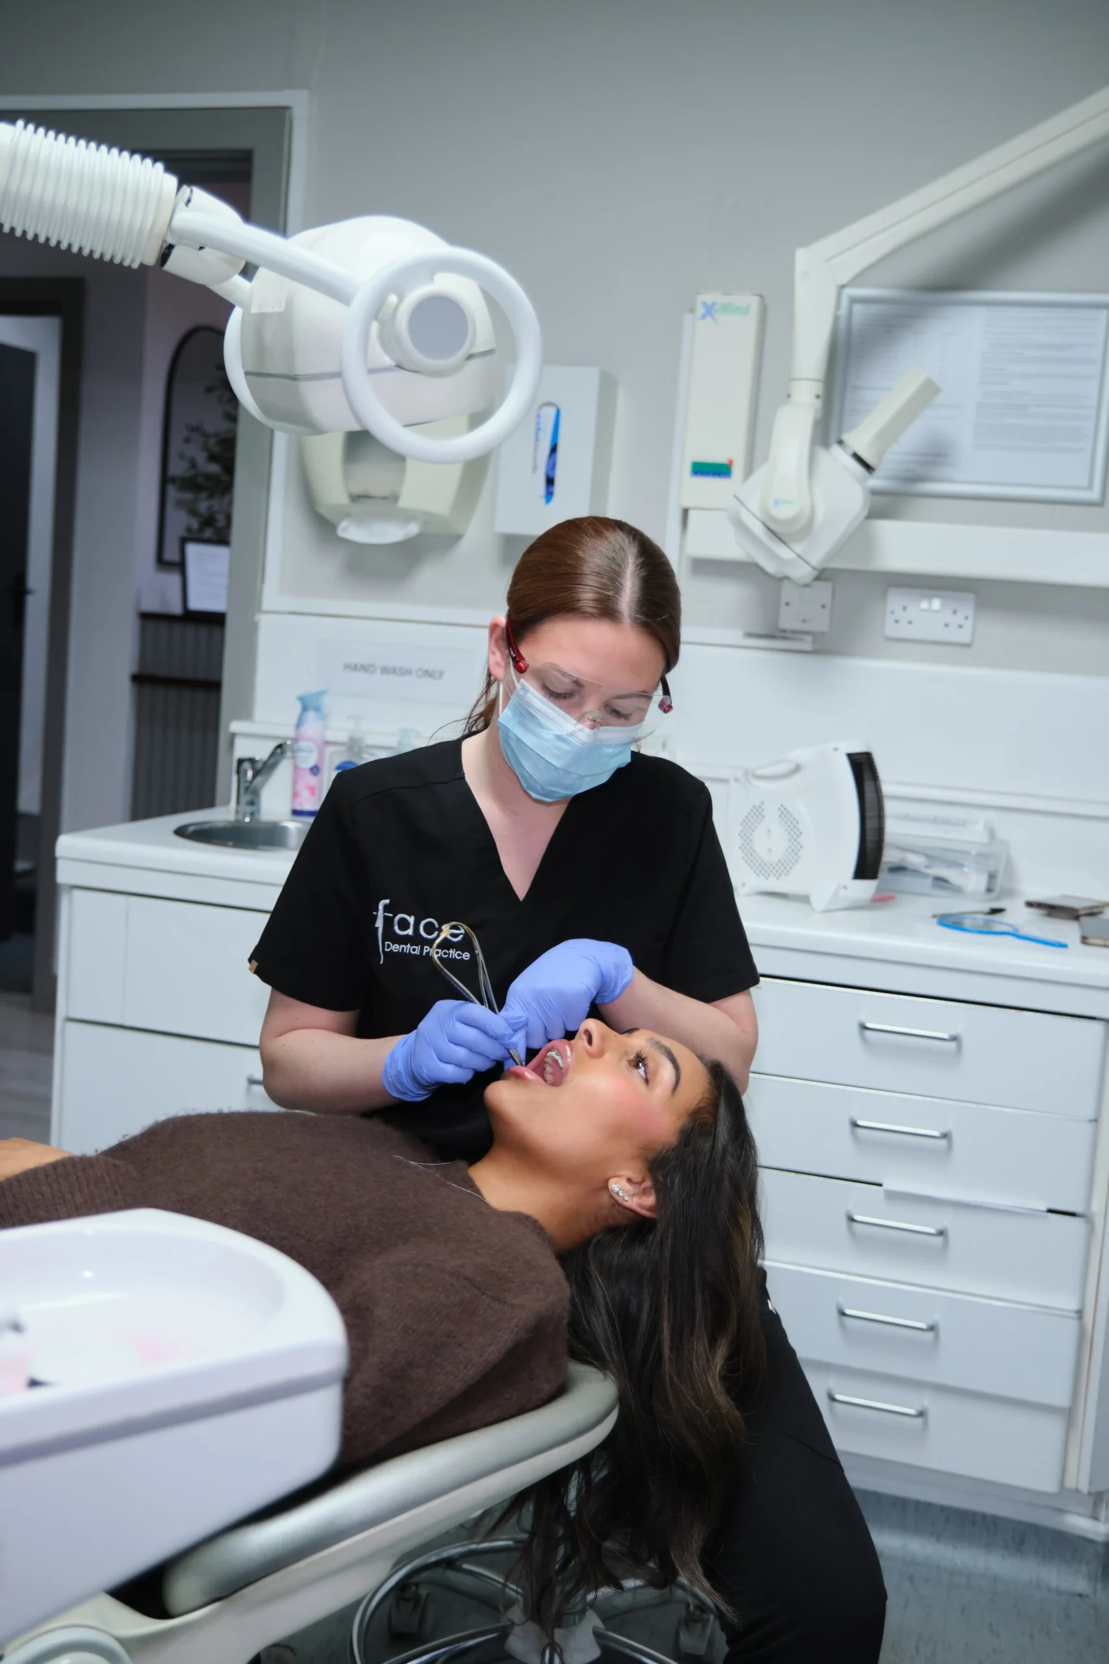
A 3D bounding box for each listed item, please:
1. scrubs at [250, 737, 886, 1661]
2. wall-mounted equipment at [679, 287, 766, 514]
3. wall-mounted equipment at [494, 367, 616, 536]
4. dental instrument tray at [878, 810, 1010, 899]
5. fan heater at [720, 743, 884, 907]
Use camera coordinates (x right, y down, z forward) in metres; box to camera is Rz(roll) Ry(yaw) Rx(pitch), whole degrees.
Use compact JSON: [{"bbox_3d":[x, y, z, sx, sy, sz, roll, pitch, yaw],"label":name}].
[{"bbox_3d":[-0.009,0.415,1.690,0.600,1.000,0.530,4,7,-5],"label":"scrubs"},{"bbox_3d":[0.287,-0.727,2.924,0.106,0.351,0.088,6,7,16],"label":"wall-mounted equipment"},{"bbox_3d":[0.004,-0.659,2.993,0.165,0.284,0.127,6,7,16],"label":"wall-mounted equipment"},{"bbox_3d":[0.611,0.032,2.780,0.245,0.126,0.150,6,7,16],"label":"dental instrument tray"},{"bbox_3d":[0.383,-0.015,2.547,0.217,0.240,0.125,10,9,41],"label":"fan heater"}]

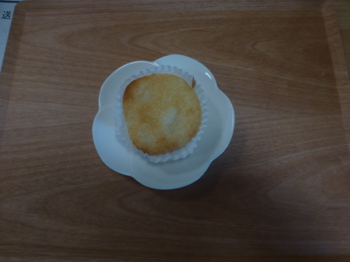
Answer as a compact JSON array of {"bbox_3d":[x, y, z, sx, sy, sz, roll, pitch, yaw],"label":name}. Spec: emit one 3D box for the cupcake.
[{"bbox_3d":[-0.011,-0.013,0.222,0.079,0.039,0.084,0,73,-1],"label":"cupcake"}]

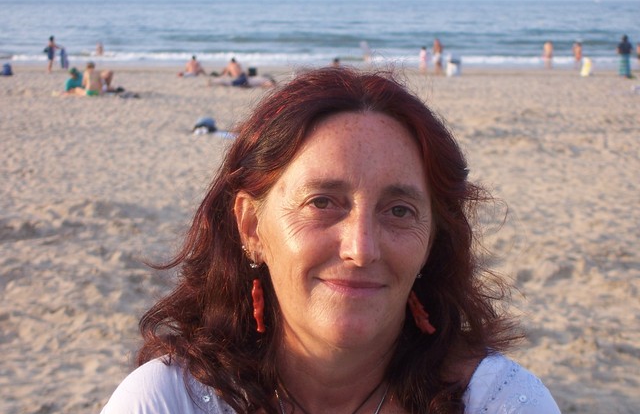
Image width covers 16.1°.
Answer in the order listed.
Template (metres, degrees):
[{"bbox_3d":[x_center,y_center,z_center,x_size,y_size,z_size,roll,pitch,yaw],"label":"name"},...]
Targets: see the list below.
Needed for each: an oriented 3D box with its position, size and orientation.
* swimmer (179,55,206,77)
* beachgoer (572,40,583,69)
[{"bbox_3d":[-4.775,-5.280,85.000,0.650,0.830,0.780,2,6,22],"label":"swimmer"},{"bbox_3d":[14.613,-8.609,128.000,0.520,1.600,0.360,0,5,0],"label":"beachgoer"}]

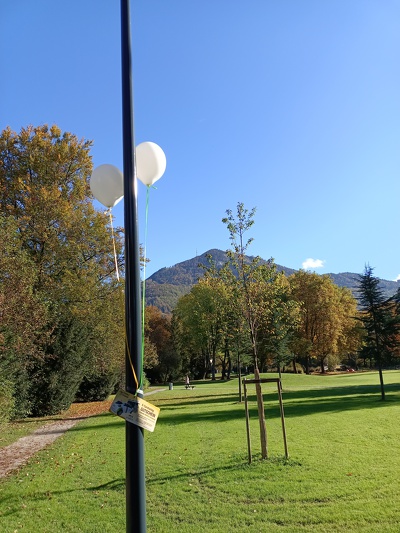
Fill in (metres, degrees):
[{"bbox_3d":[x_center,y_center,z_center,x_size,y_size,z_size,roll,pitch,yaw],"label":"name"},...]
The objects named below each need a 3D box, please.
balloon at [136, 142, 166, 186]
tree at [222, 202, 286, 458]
[{"bbox_3d":[-0.368,-0.755,2.850,0.242,0.318,0.242,-3,-16,0],"label":"balloon"},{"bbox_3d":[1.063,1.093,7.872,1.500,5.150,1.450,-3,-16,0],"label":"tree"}]

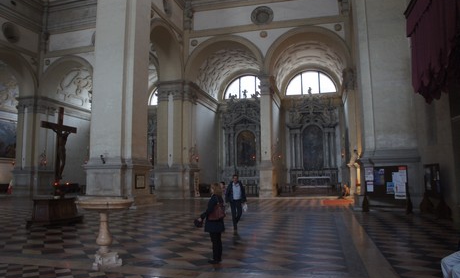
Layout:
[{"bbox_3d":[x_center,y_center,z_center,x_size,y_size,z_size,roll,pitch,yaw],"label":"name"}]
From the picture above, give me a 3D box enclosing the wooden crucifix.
[{"bbox_3d":[-6.327,0.235,12.900,0.380,2.880,1.820,-2,-6,15],"label":"wooden crucifix"}]

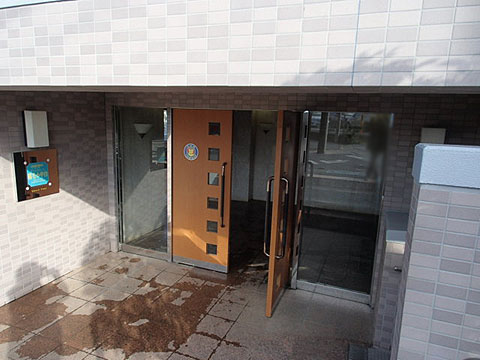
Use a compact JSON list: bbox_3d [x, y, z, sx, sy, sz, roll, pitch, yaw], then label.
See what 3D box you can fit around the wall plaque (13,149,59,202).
[{"bbox_3d":[-2.127,-0.059,3.676,0.025,0.503,0.499,6,11,21],"label":"wall plaque"}]

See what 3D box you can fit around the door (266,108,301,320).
[{"bbox_3d":[0.461,0.308,3.554,0.053,1.973,0.776,6,11,21],"label":"door"}]

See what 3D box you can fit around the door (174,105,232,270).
[{"bbox_3d":[-0.467,0.143,4.272,0.784,1.973,0.055,6,11,21],"label":"door"}]

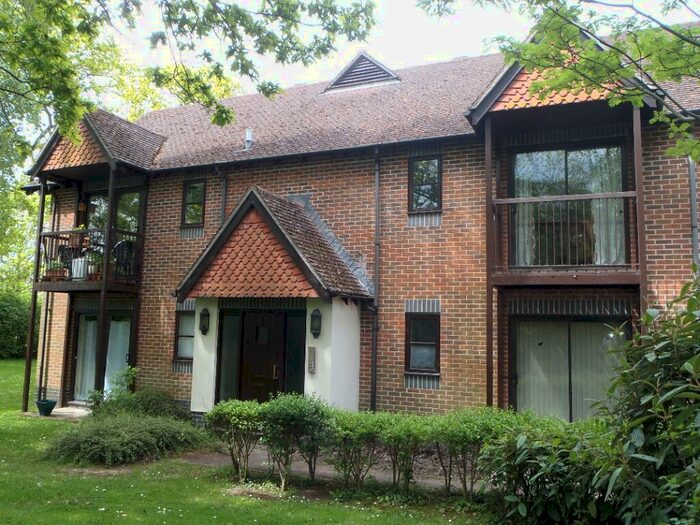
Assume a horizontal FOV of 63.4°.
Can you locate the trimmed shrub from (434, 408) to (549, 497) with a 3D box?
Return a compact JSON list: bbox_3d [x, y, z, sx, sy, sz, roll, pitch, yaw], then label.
[{"bbox_3d":[1.577,2.141,6.308,1.250,0.940,0.800,-2,-7,23],"label":"trimmed shrub"}]

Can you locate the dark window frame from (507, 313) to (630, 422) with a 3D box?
[{"bbox_3d":[3.313,1.812,8.598,1.784,2.050,0.100,-1,-7,24],"label":"dark window frame"}]

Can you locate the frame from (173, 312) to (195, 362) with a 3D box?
[{"bbox_3d":[-3.305,1.505,11.590,0.600,1.010,0.090,-2,-7,23],"label":"frame"}]

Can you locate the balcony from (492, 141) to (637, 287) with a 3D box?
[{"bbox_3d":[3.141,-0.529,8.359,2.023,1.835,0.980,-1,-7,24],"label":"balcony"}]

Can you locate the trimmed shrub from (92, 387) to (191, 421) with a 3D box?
[{"bbox_3d":[-3.974,2.760,10.818,1.950,0.680,1.150,-1,-7,24],"label":"trimmed shrub"}]

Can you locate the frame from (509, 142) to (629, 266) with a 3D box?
[{"bbox_3d":[3.371,-0.909,8.883,1.784,2.022,0.100,-1,-7,24],"label":"frame"}]

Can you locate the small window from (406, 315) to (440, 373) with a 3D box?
[{"bbox_3d":[1.255,1.372,9.625,0.615,1.030,0.090,-2,-7,23],"label":"small window"}]

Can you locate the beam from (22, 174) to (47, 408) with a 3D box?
[{"bbox_3d":[-6.708,0.637,12.123,0.085,4.970,0.085,-2,-7,23],"label":"beam"}]

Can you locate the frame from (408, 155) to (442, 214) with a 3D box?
[{"bbox_3d":[1.330,-1.365,9.938,0.610,1.070,0.090,-2,-7,23],"label":"frame"}]

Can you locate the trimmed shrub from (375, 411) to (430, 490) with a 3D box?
[{"bbox_3d":[0.624,2.209,6.604,0.620,0.829,0.650,-2,-7,23],"label":"trimmed shrub"}]

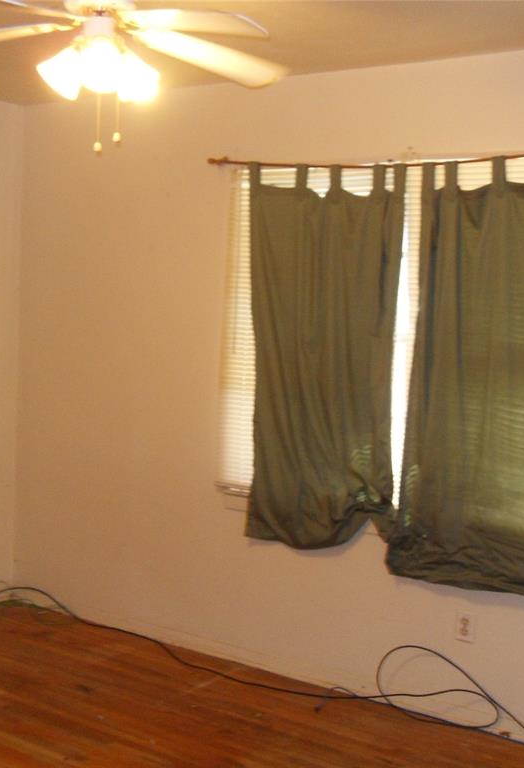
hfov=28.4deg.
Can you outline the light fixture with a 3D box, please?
[{"bbox_3d":[-0.431,-0.788,2.722,0.322,0.365,0.315,1,4,-9],"label":"light fixture"}]

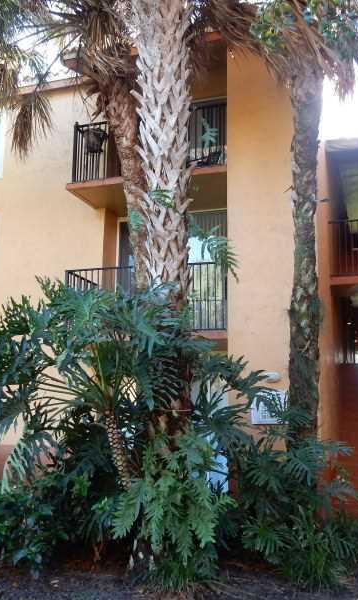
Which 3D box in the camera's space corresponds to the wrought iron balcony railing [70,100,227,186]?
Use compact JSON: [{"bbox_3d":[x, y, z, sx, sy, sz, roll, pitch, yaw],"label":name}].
[{"bbox_3d":[-0.383,-2.564,10.296,2.820,1.080,1.000,-3,-10,19],"label":"wrought iron balcony railing"}]

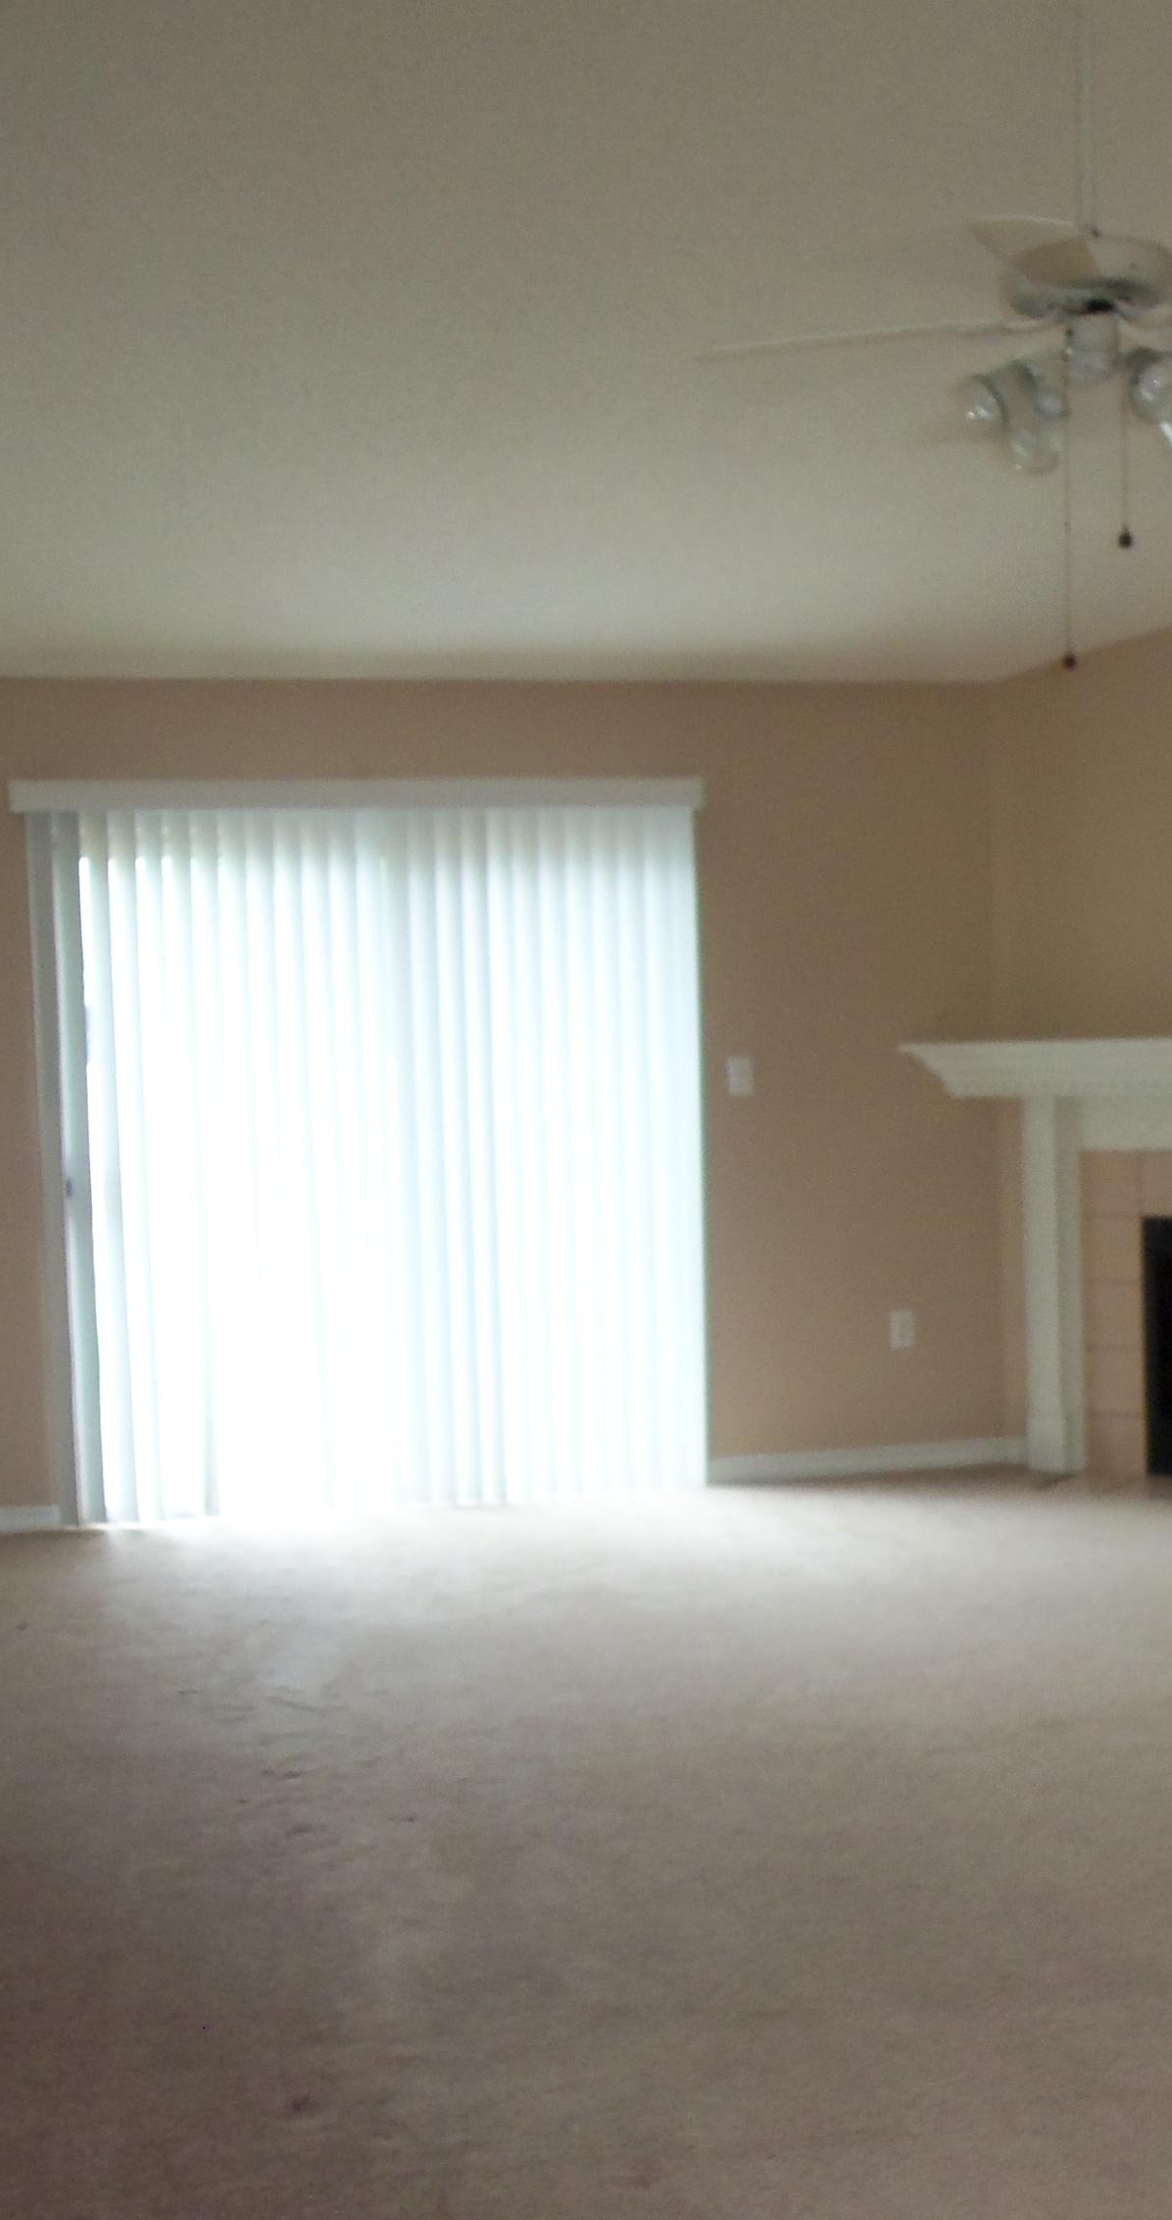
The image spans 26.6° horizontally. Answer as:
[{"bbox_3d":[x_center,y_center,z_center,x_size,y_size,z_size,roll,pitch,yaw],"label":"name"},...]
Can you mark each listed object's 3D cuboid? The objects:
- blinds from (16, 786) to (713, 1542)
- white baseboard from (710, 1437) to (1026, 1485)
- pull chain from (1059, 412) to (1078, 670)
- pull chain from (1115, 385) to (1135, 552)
[{"bbox_3d":[-0.609,0.099,7.188,1.900,2.080,0.120,-2,1,-9],"label":"blinds"},{"bbox_3d":[0.845,1.061,7.475,0.970,0.078,0.022,-2,1,-9],"label":"white baseboard"},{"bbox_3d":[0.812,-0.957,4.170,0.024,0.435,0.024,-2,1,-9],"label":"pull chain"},{"bbox_3d":[0.910,-1.086,4.190,0.024,0.285,0.024,-2,1,-9],"label":"pull chain"}]

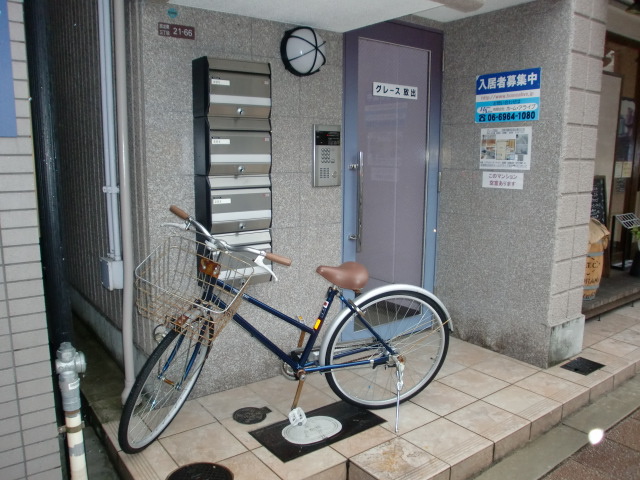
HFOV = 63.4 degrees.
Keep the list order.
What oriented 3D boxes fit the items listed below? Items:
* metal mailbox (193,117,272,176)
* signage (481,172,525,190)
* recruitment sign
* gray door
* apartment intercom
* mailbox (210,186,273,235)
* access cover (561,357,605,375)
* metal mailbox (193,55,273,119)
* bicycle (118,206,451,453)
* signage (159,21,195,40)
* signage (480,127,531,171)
[{"bbox_3d":[-0.426,-0.462,2.586,0.338,0.274,0.177,-7,11,-37],"label":"metal mailbox"},{"bbox_3d":[1.148,-0.373,3.263,0.005,0.099,0.286,-7,11,-37],"label":"signage"},{"bbox_3d":[1.145,-0.881,3.188,0.010,0.299,0.447,-7,11,-37],"label":"recruitment sign"},{"bbox_3d":[0.485,-0.344,3.420,0.864,2.081,0.061,-7,11,-37],"label":"gray door"},{"bbox_3d":[0.049,-0.492,3.040,0.192,0.358,0.035,-7,11,-37],"label":"apartment intercom"},{"bbox_3d":[-0.427,-0.190,2.628,0.338,0.273,0.177,-7,11,-37],"label":"mailbox"},{"bbox_3d":[1.622,0.783,3.194,0.253,0.020,0.165,-7,11,-37],"label":"access cover"},{"bbox_3d":[-0.426,-0.732,2.543,0.338,0.270,0.177,-7,11,-37],"label":"metal mailbox"},{"bbox_3d":[-0.083,0.379,2.320,1.611,1.050,0.662,-2,9,-16],"label":"bicycle"},{"bbox_3d":[-0.666,-0.976,2.425,0.176,0.060,0.010,-7,11,-37],"label":"signage"},{"bbox_3d":[1.151,-0.567,3.229,0.005,0.258,0.357,-7,11,-37],"label":"signage"}]

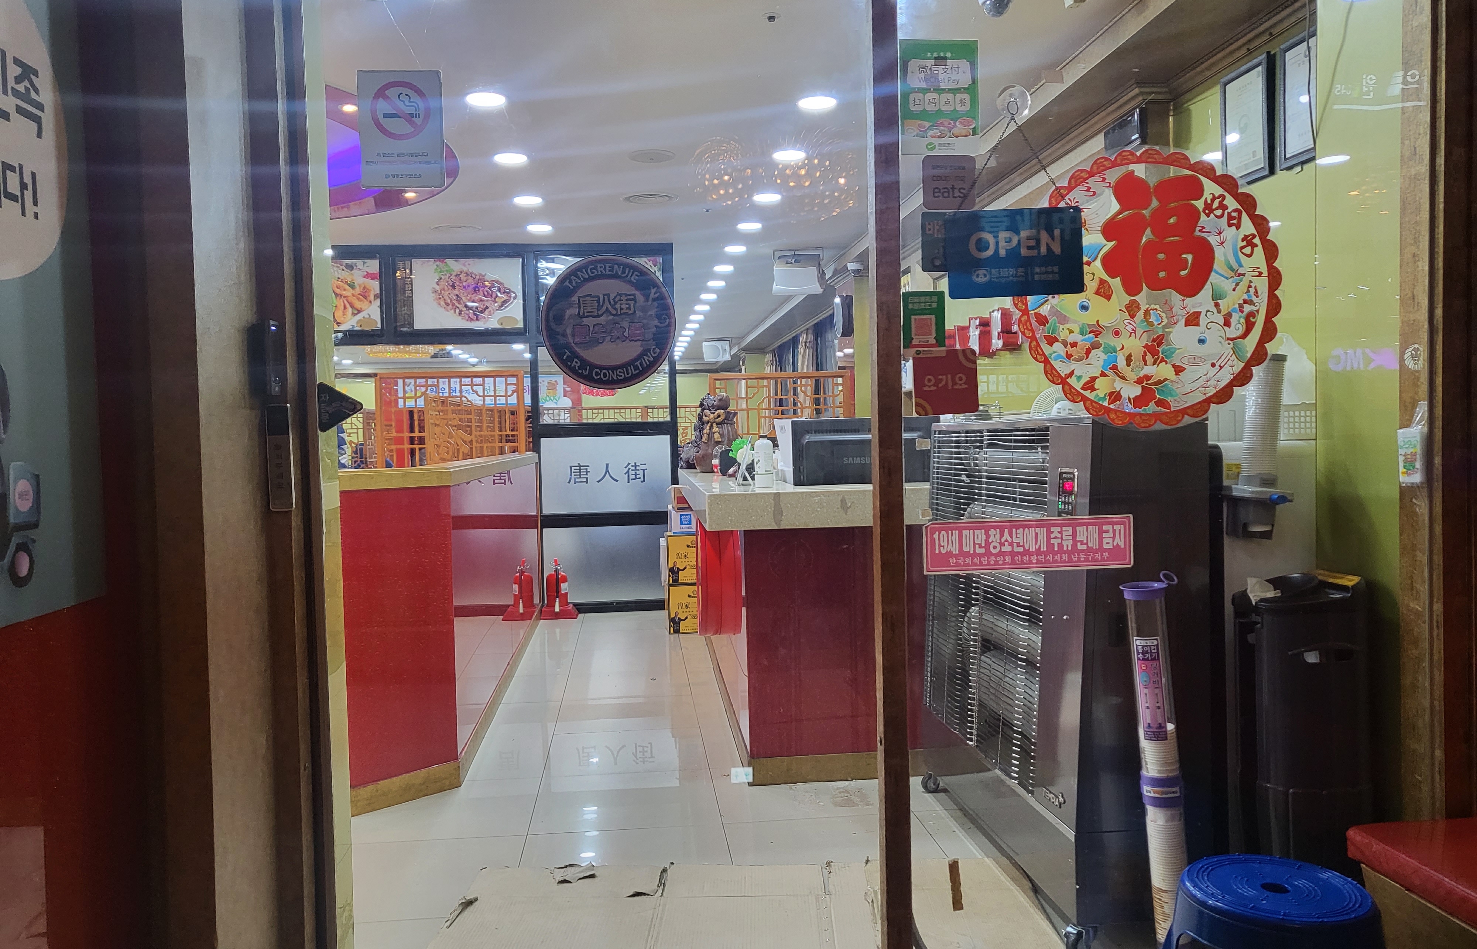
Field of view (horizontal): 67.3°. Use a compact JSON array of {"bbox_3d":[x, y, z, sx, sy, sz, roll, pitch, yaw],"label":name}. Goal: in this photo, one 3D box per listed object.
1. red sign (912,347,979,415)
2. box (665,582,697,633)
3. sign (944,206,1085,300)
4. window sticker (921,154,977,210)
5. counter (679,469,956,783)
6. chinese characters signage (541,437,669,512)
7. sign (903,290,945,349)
[{"bbox_3d":[0.400,-0.178,2.133,0.125,0.124,0.005,-1,3,-5],"label":"red sign"},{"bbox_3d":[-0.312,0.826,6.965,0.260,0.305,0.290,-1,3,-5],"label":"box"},{"bbox_3d":[0.531,-0.424,2.124,0.269,0.164,0.010,-3,3,-5],"label":"sign"},{"bbox_3d":[0.404,-0.556,2.116,0.102,0.102,0.005,-1,3,-5],"label":"window sticker"},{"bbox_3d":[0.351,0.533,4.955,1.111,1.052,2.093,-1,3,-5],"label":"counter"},{"bbox_3d":[-0.921,0.000,7.651,0.870,0.526,0.020,-1,3,-5],"label":"chinese characters signage"},{"bbox_3d":[0.356,-0.294,2.123,0.082,0.109,0.005,-1,3,-5],"label":"sign"}]

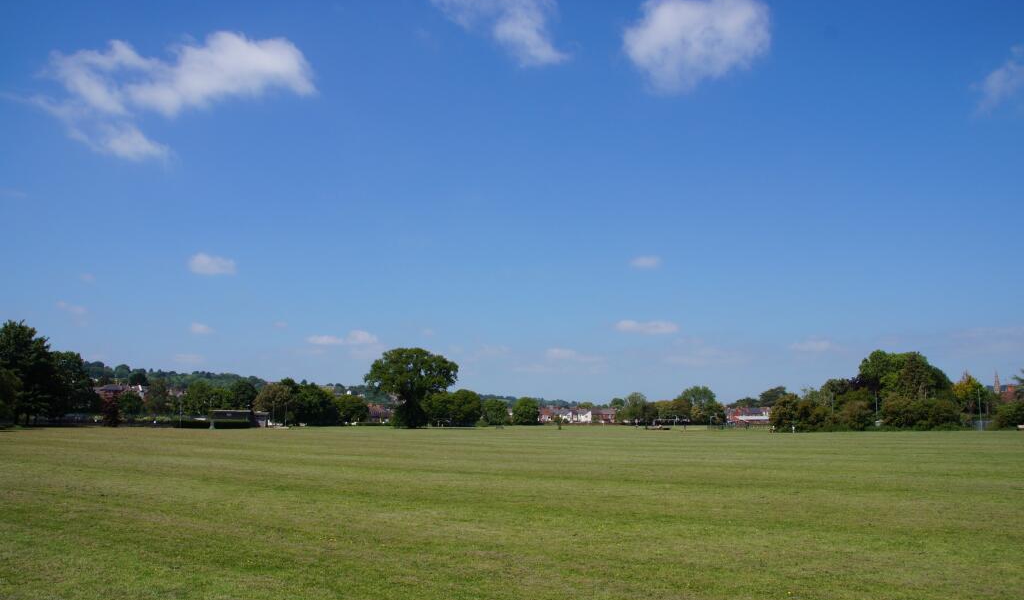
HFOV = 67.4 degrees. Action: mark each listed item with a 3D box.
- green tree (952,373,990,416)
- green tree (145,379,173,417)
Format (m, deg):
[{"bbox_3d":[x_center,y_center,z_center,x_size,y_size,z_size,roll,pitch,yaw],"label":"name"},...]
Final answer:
[{"bbox_3d":[110.730,23.500,185.000,8.970,12.500,8.530,-5,-11,30],"label":"green tree"},{"bbox_3d":[-115.120,32.560,250.000,8.940,13.320,8.490,4,-10,-24],"label":"green tree"}]

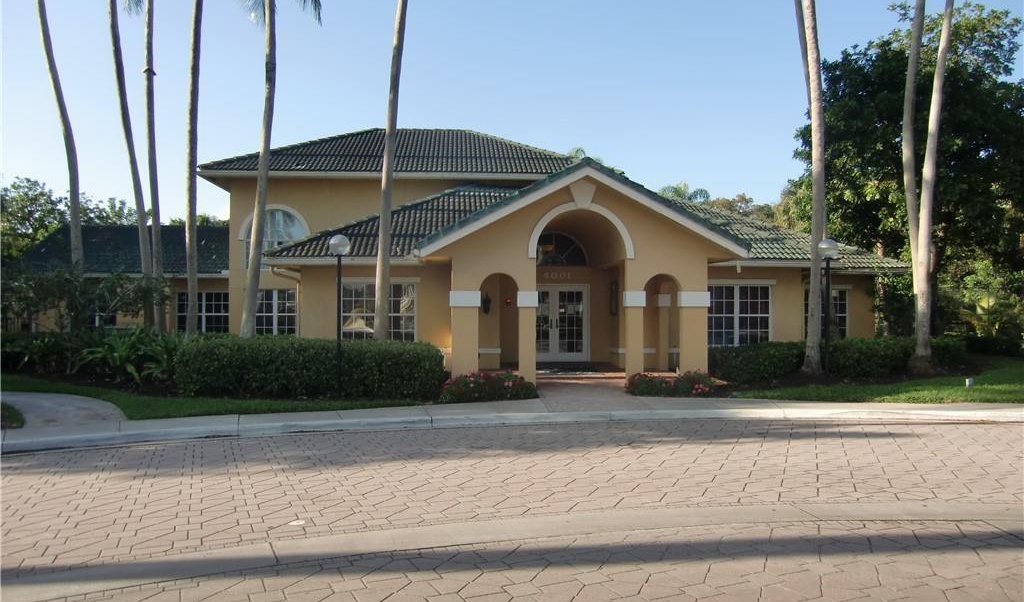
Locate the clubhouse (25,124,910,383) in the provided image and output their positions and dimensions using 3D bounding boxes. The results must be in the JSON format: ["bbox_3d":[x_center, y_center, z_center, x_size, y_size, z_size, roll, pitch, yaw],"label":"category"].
[{"bbox_3d":[-2.200,-1.888,20.418,26.500,7.250,14.000,0,-1,-3],"label":"clubhouse"}]

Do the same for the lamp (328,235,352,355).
[{"bbox_3d":[-2.950,0.267,12.198,0.350,2.810,0.350,0,-1,0],"label":"lamp"}]

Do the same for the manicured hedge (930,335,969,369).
[{"bbox_3d":[10.800,1.237,17.689,1.150,0.790,1.000,0,-1,-20],"label":"manicured hedge"}]

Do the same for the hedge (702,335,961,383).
[{"bbox_3d":[7.750,1.239,16.289,7.700,0.820,1.100,0,-1,-24],"label":"hedge"}]

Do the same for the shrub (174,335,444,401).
[{"bbox_3d":[-3.600,1.182,12.790,4.700,0.970,1.500,0,-1,3],"label":"shrub"}]

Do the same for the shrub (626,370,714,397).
[{"bbox_3d":[2.850,1.449,12.987,1.500,0.400,1.100,0,-1,-2],"label":"shrub"}]

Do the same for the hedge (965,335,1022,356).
[{"bbox_3d":[15.700,1.306,22.489,2.200,0.700,1.300,0,-1,-5],"label":"hedge"}]

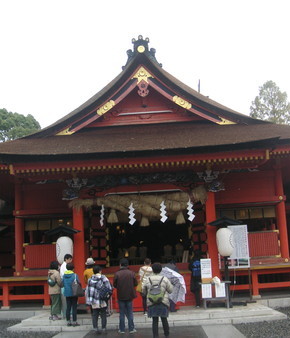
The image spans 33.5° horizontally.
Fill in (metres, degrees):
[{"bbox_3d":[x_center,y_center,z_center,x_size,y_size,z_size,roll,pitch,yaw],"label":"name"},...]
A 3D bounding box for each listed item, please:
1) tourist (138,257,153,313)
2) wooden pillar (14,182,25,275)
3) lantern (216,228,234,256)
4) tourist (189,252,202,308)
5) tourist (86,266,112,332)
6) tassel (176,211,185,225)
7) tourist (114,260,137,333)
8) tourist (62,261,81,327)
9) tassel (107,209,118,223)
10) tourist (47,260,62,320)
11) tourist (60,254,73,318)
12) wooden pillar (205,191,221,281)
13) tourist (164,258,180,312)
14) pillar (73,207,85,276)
[{"bbox_3d":[0.004,3.267,13.353,0.440,1.526,0.310,-3,-12,2],"label":"tourist"},{"bbox_3d":[-5.055,2.382,19.483,0.360,3.814,0.360,-3,-12,2],"label":"wooden pillar"},{"bbox_3d":[2.331,2.129,13.900,0.480,0.800,0.480,-3,-10,-1],"label":"lantern"},{"bbox_3d":[1.458,3.236,14.164,0.440,1.635,0.360,-4,-12,7],"label":"tourist"},{"bbox_3d":[-1.126,3.190,11.876,0.580,1.574,0.420,-3,-10,3],"label":"tourist"},{"bbox_3d":[1.180,1.613,15.910,0.270,0.410,0.270,-3,-12,2],"label":"tassel"},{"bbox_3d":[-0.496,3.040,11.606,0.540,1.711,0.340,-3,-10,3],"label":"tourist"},{"bbox_3d":[-1.946,3.266,12.559,0.470,1.582,0.350,-6,-12,16],"label":"tourist"},{"bbox_3d":[-0.955,1.437,14.500,0.340,0.420,0.320,-3,-10,3],"label":"tassel"},{"bbox_3d":[-2.449,3.281,13.004,0.430,1.536,0.330,-12,-15,39],"label":"tourist"},{"bbox_3d":[-2.119,3.187,13.071,0.440,1.705,0.310,-14,-16,43],"label":"tourist"},{"bbox_3d":[2.233,2.440,15.852,0.310,3.507,0.310,-3,-12,2],"label":"wooden pillar"},{"bbox_3d":[0.739,3.245,13.462,0.460,1.452,0.360,-3,-10,3],"label":"tourist"},{"bbox_3d":[-1.972,2.509,14.361,0.320,2.972,0.320,-3,-10,3],"label":"pillar"}]

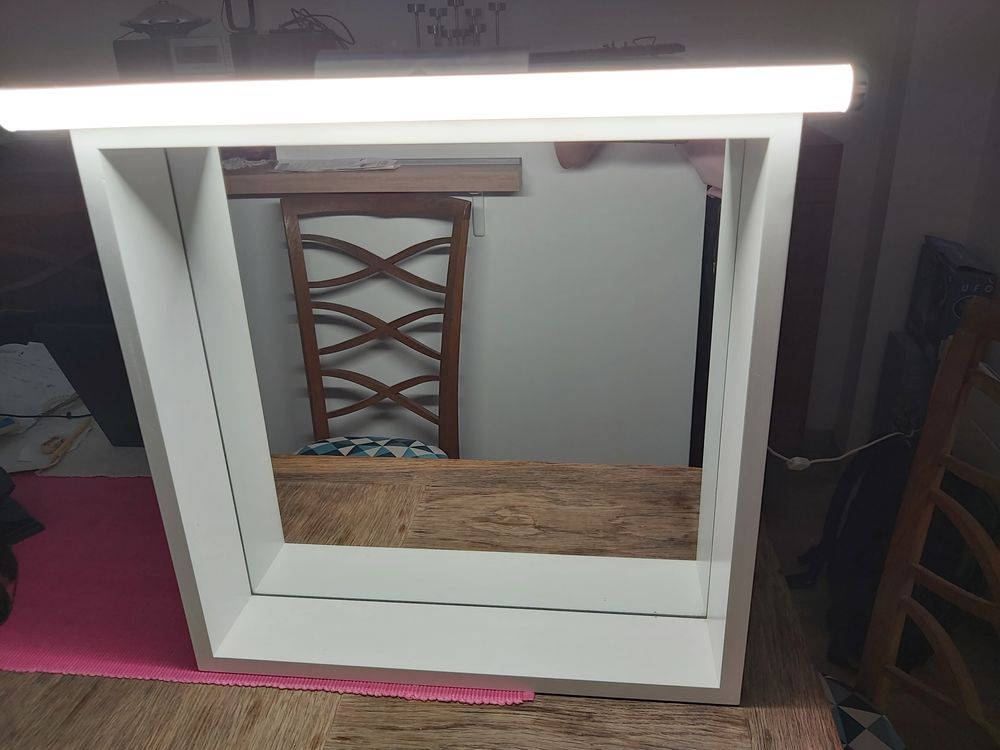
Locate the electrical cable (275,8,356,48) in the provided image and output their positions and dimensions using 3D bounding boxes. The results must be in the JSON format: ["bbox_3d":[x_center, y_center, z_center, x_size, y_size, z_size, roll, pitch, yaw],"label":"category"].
[{"bbox_3d":[-0.512,-0.963,2.084,0.215,0.105,0.140,1,22,7],"label":"electrical cable"}]

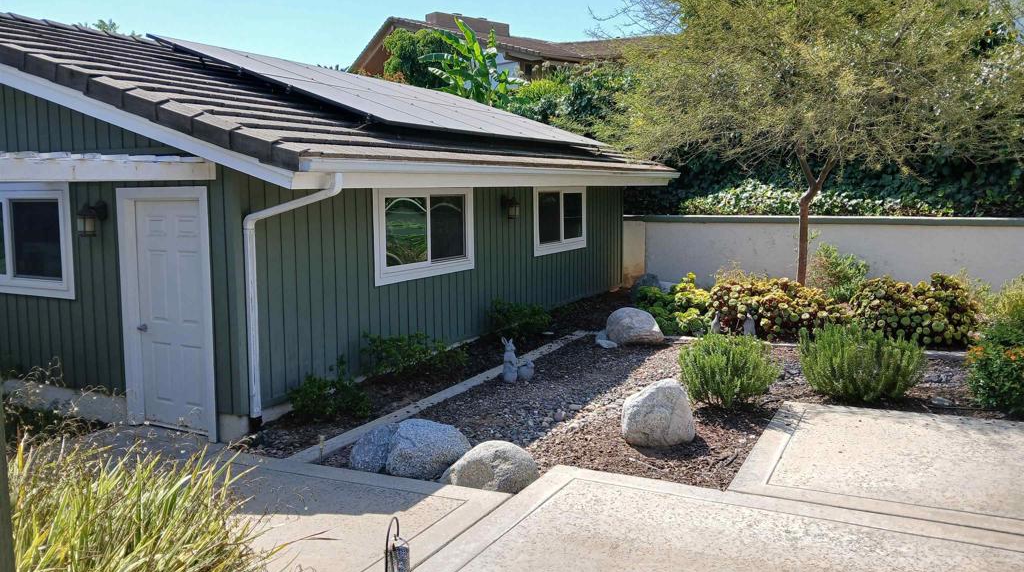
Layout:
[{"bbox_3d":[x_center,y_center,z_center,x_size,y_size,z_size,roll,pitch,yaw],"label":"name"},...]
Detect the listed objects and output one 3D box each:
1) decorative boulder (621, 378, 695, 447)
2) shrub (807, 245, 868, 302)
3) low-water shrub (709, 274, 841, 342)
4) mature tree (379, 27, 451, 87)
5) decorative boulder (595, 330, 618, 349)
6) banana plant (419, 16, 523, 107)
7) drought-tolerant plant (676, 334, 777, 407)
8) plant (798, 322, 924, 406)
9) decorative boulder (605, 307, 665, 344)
[{"bbox_3d":[1.230,1.040,6.511,0.616,0.499,0.524,1,7,11],"label":"decorative boulder"},{"bbox_3d":[5.280,-0.135,12.462,1.050,1.012,1.000,3,8,23],"label":"shrub"},{"bbox_3d":[3.624,0.280,10.639,1.701,0.754,1.276,2,7,19],"label":"low-water shrub"},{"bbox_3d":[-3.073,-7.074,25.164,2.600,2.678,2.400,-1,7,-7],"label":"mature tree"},{"bbox_3d":[1.257,0.703,10.228,0.317,0.213,0.254,1,7,7],"label":"decorative boulder"},{"bbox_3d":[-1.269,-6.744,23.681,3.100,2.941,2.700,0,7,-3],"label":"banana plant"},{"bbox_3d":[2.104,0.828,7.499,0.939,0.637,0.892,2,7,16],"label":"drought-tolerant plant"},{"bbox_3d":[3.457,0.760,7.646,1.141,0.677,0.969,3,8,25],"label":"plant"},{"bbox_3d":[1.715,0.521,10.608,0.818,0.462,0.654,1,7,9],"label":"decorative boulder"}]

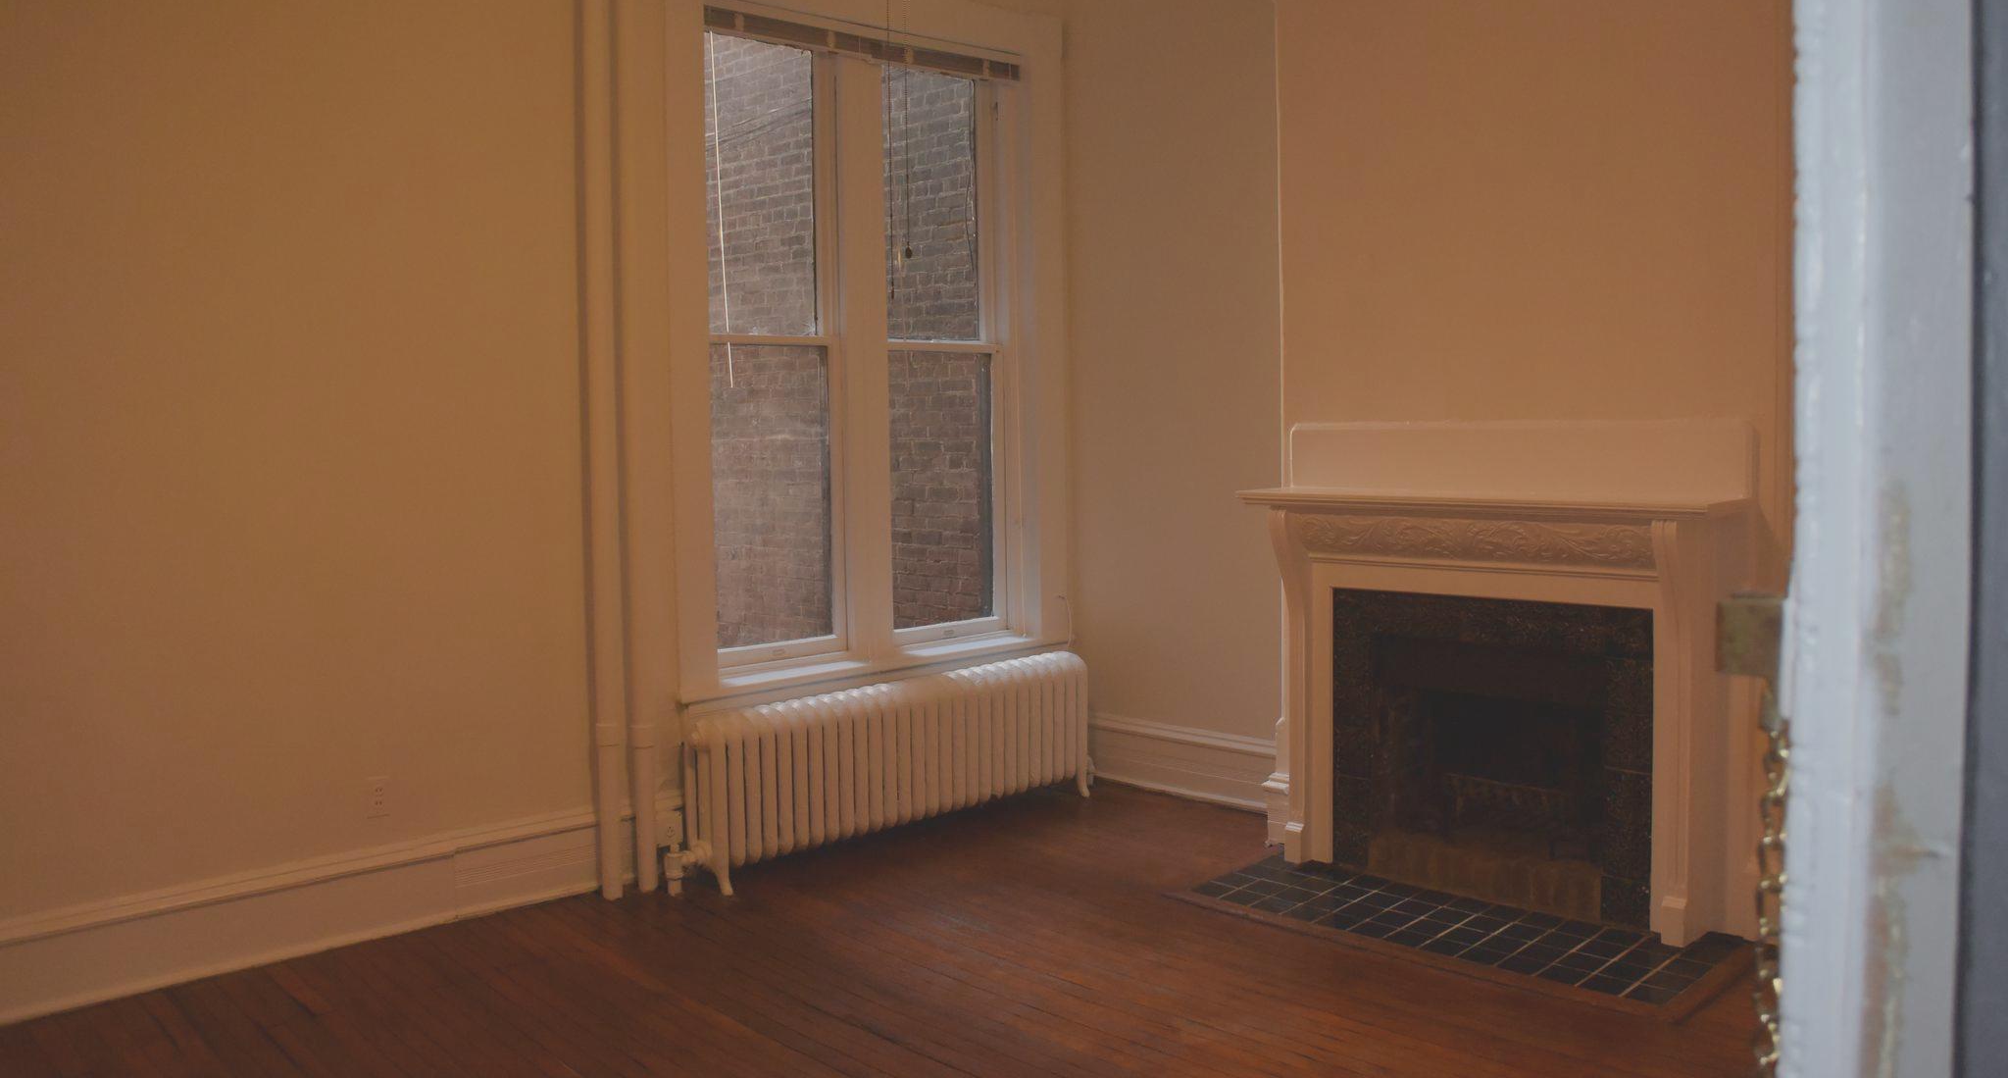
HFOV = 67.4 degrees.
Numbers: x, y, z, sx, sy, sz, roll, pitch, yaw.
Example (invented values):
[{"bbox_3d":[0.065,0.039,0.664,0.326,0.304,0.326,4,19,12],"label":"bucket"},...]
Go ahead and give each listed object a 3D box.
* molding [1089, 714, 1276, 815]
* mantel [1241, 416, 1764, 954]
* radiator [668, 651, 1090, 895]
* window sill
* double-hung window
[{"bbox_3d":[0.685,0.875,5.986,0.920,0.265,0.040,3,6,44],"label":"molding"},{"bbox_3d":[1.431,0.375,4.572,1.485,1.450,0.310,3,6,44],"label":"mantel"},{"bbox_3d":[-0.360,0.792,5.367,1.790,0.545,0.240,-5,6,-43],"label":"radiator"},{"bbox_3d":[-0.422,0.465,5.562,1.760,0.110,0.160,-5,6,-43],"label":"window sill"},{"bbox_3d":[-0.471,-0.666,5.480,1.430,2.220,0.130,-5,6,-43],"label":"double-hung window"}]

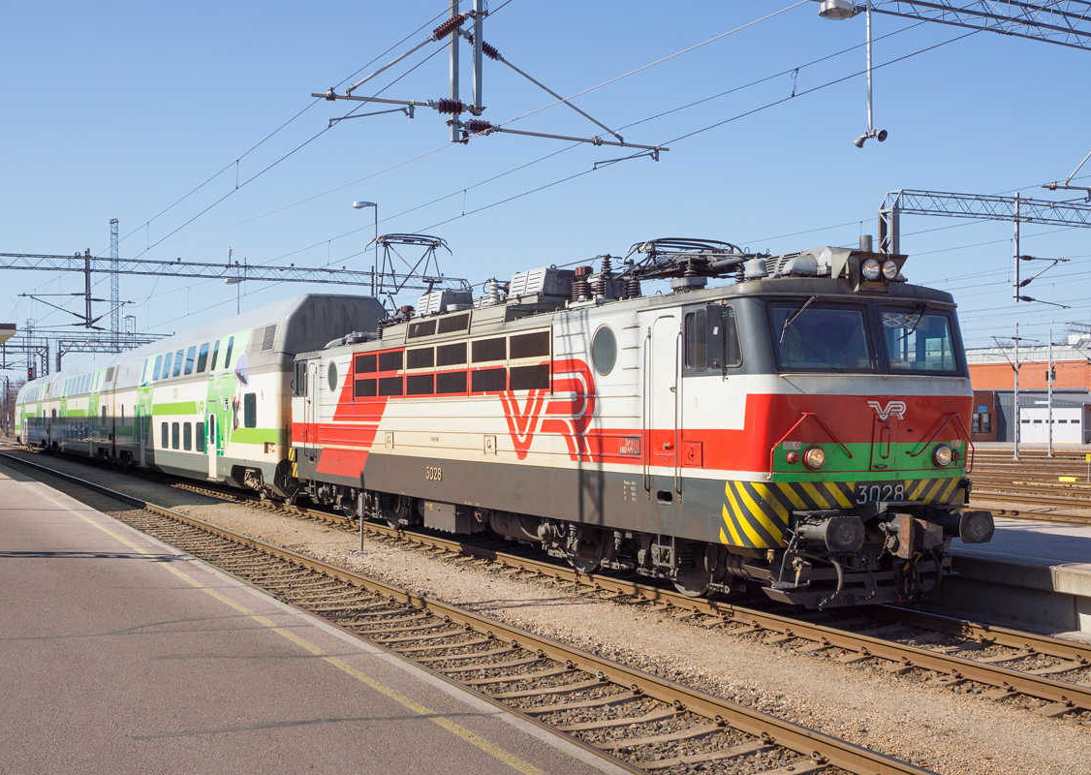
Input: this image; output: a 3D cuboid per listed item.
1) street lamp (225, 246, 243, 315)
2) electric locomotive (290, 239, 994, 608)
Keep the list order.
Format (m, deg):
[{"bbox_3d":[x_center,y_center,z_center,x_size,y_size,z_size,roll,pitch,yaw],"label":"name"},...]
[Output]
[{"bbox_3d":[-15.082,-1.659,56.060,0.850,9.603,0.350,0,-1,-29],"label":"street lamp"},{"bbox_3d":[-0.544,0.310,20.955,3.050,5.100,18.960,0,-1,-29],"label":"electric locomotive"}]

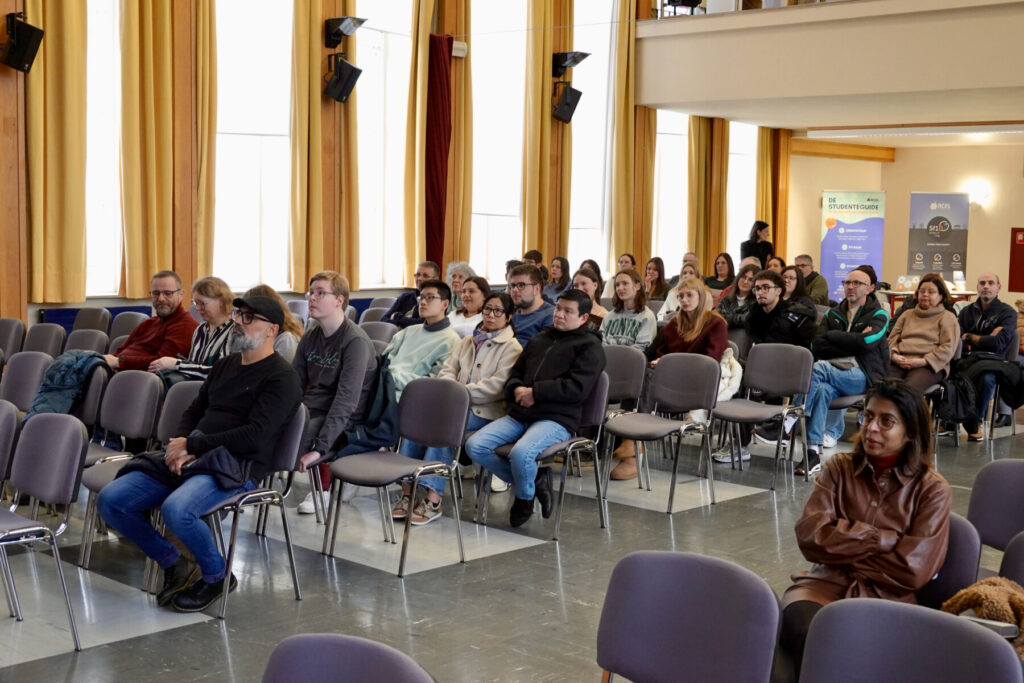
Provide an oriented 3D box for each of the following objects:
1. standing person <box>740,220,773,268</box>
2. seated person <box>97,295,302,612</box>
[{"bbox_3d":[2.792,-0.605,15.670,0.420,1.580,0.290,-1,6,-18],"label":"standing person"},{"bbox_3d":[-1.232,0.445,5.388,0.570,1.240,0.830,5,6,34],"label":"seated person"}]

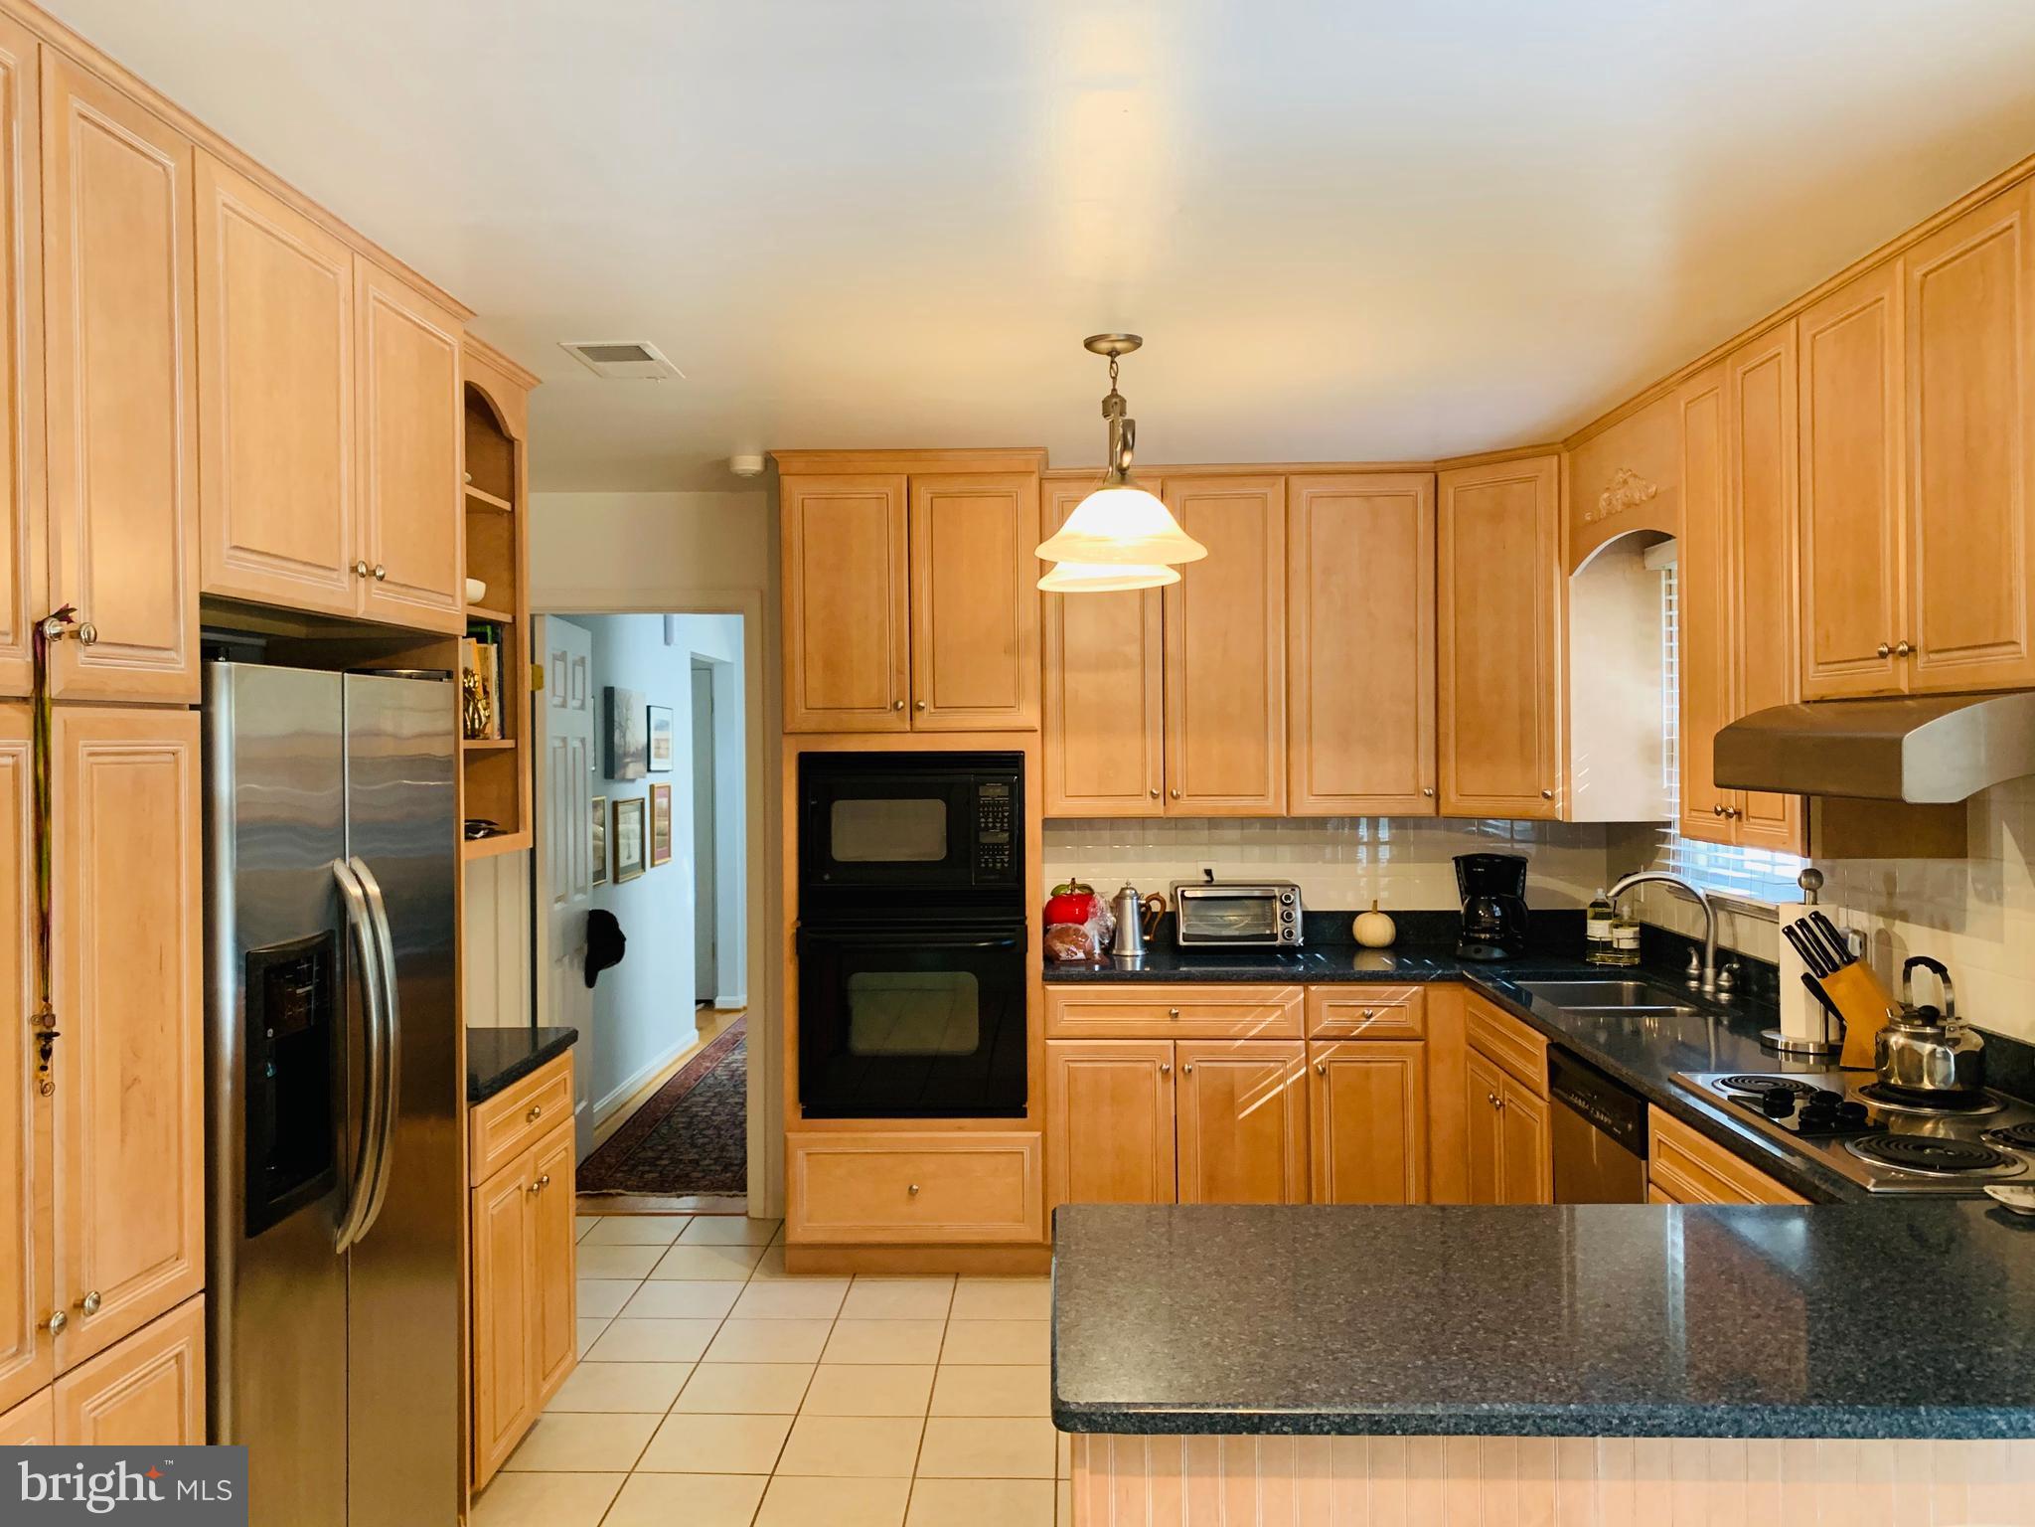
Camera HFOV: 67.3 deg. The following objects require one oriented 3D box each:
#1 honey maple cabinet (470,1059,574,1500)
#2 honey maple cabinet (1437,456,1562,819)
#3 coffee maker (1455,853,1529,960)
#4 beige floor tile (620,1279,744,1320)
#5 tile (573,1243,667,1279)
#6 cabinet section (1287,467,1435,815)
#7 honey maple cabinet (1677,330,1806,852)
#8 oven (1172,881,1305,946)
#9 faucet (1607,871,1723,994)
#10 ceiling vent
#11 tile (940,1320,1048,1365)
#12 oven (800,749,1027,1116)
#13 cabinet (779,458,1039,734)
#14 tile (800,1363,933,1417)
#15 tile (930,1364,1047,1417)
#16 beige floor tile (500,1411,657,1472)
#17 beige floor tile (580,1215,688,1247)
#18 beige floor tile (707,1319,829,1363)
[{"bbox_3d":[-1.358,1.083,3.308,0.600,0.837,0.620,0,0,2],"label":"honey maple cabinet"},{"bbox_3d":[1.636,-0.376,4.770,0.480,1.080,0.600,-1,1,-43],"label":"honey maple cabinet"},{"bbox_3d":[1.491,0.442,4.799,0.200,0.325,0.220,0,1,32],"label":"coffee maker"},{"bbox_3d":[-0.958,1.547,4.405,0.306,0.010,0.302,0,1,2],"label":"beige floor tile"},{"bbox_3d":[-1.239,1.531,4.664,0.300,0.012,0.300,0,0,2],"label":"tile"},{"bbox_3d":[1.079,-0.368,4.917,0.461,1.058,0.319,0,0,2],"label":"cabinet section"},{"bbox_3d":[1.722,-0.355,3.310,0.330,1.080,0.650,0,1,2],"label":"honey maple cabinet"},{"bbox_3d":[0.707,0.496,4.891,0.390,0.216,0.280,0,0,2],"label":"oven"},{"bbox_3d":[1.674,0.438,3.958,0.290,0.326,0.050,0,0,2],"label":"faucet"},{"bbox_3d":[-0.905,-0.923,3.512,0.203,0.015,0.315,0,0,2],"label":"ceiling vent"},{"bbox_3d":[-0.040,1.523,4.014,0.300,0.012,0.300,0,0,2],"label":"tile"},{"bbox_3d":[-0.304,0.502,4.773,0.684,1.085,0.585,0,0,2],"label":"oven"},{"bbox_3d":[-0.309,-0.490,4.796,0.764,0.805,0.610,0,0,2],"label":"cabinet"},{"bbox_3d":[-0.356,1.527,3.719,0.302,0.010,0.302,0,0,2],"label":"tile"},{"bbox_3d":[-0.051,1.550,3.769,0.306,0.010,0.302,0,1,2],"label":"tile"},{"bbox_3d":[-0.993,1.562,3.505,0.306,0.010,0.302,0,1,2],"label":"beige floor tile"},{"bbox_3d":[-1.229,1.530,4.969,0.300,0.012,0.300,0,0,2],"label":"beige floor tile"},{"bbox_3d":[-0.660,1.550,4.093,0.306,0.010,0.302,0,1,2],"label":"beige floor tile"}]

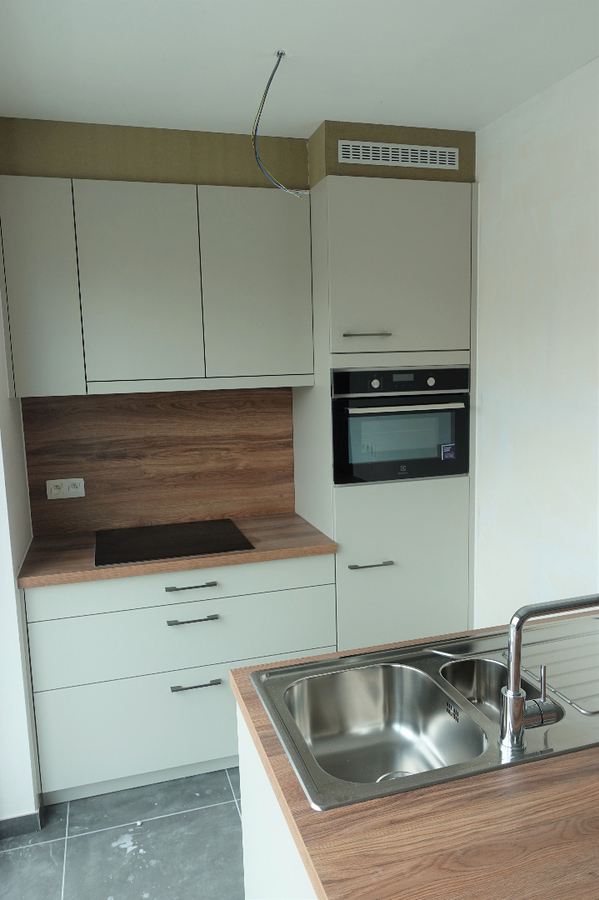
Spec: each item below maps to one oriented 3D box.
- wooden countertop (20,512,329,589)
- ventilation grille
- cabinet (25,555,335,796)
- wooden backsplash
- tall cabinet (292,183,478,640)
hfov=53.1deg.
[{"bbox_3d":[-0.499,0.395,2.509,1.186,0.036,0.588,-4,8,-15],"label":"wooden countertop"},{"bbox_3d":[0.383,-1.119,2.284,0.495,0.079,0.016,-4,8,-15],"label":"ventilation grille"},{"bbox_3d":[-0.476,0.810,2.584,1.151,0.808,0.587,-4,8,-15],"label":"cabinet"},{"bbox_3d":[-0.603,0.043,2.754,1.192,0.601,0.020,-4,8,-15],"label":"wooden backsplash"},{"bbox_3d":[0.352,0.062,2.718,0.620,2.283,0.587,-4,8,-15],"label":"tall cabinet"}]

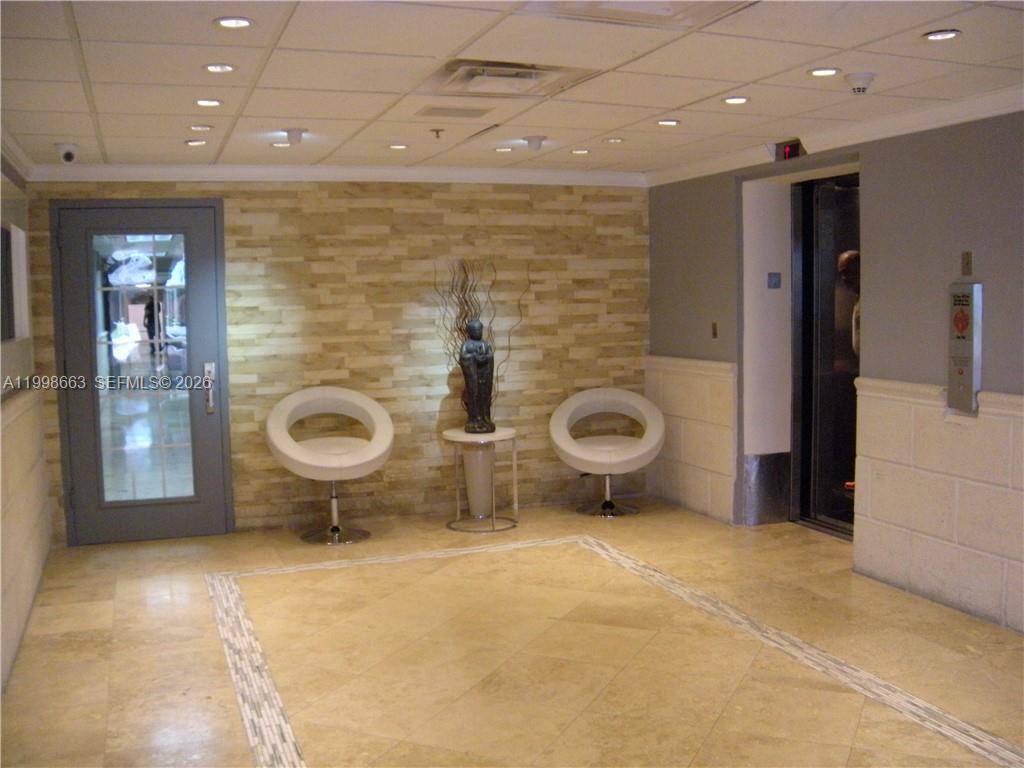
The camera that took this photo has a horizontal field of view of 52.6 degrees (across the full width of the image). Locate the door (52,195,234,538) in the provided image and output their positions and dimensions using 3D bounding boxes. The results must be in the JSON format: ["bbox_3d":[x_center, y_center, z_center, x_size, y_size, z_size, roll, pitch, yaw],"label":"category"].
[{"bbox_3d":[-2.249,-0.073,6.375,0.985,2.090,0.090,-3,5,-20],"label":"door"}]

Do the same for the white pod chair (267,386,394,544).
[{"bbox_3d":[-1.113,0.495,6.427,0.780,0.910,0.710,-3,5,-20],"label":"white pod chair"}]

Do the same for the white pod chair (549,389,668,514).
[{"bbox_3d":[0.654,0.457,7.070,0.780,0.810,0.710,-1,5,4],"label":"white pod chair"}]

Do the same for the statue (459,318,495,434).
[{"bbox_3d":[-0.222,-0.056,6.698,0.220,0.727,0.190,-3,5,-18],"label":"statue"}]

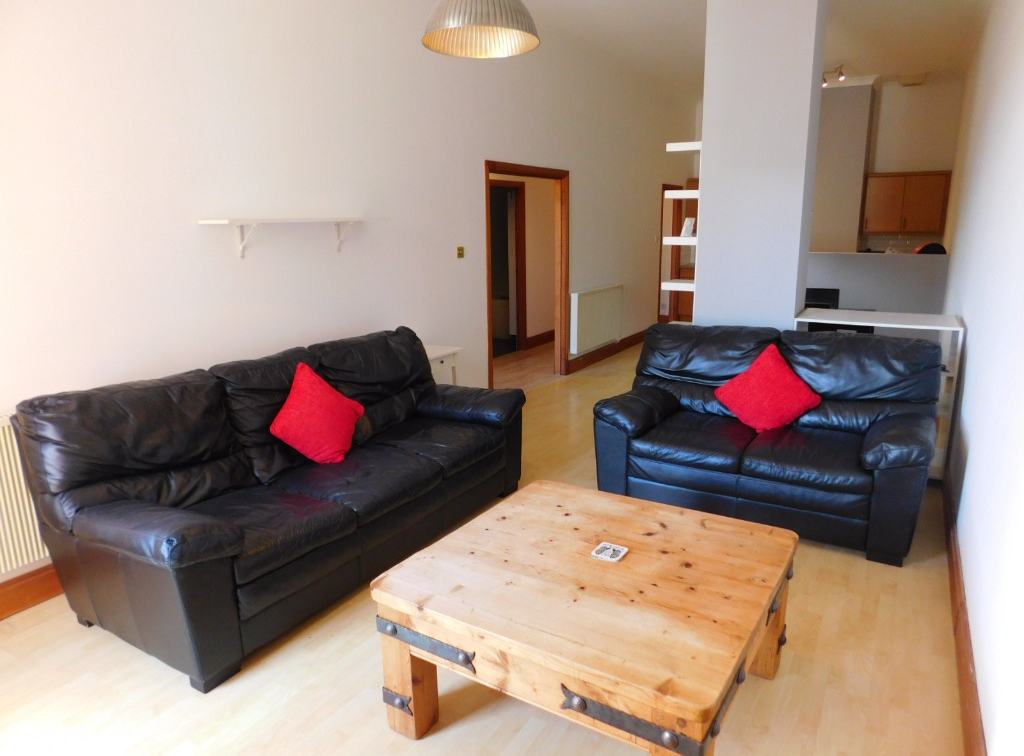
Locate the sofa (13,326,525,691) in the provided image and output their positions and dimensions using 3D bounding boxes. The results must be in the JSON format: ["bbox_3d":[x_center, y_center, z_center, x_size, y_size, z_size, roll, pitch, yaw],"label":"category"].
[{"bbox_3d":[-0.923,0.378,3.318,0.987,0.928,2.123,7,15,32],"label":"sofa"}]

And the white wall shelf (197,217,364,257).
[{"bbox_3d":[-1.208,-0.756,3.694,0.227,0.207,0.923,7,15,30],"label":"white wall shelf"}]

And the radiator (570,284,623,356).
[{"bbox_3d":[0.962,-0.669,7.608,0.109,0.637,1.254,7,15,30],"label":"radiator"}]

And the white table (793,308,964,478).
[{"bbox_3d":[2.284,0.063,4.335,0.875,0.904,0.551,7,15,31],"label":"white table"}]

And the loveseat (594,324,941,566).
[{"bbox_3d":[1.381,0.248,3.788,1.629,0.928,0.958,7,15,30],"label":"loveseat"}]

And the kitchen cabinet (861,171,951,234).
[{"bbox_3d":[5.154,-2.276,8.964,0.987,0.800,0.336,7,15,30],"label":"kitchen cabinet"}]

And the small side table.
[{"bbox_3d":[-0.597,0.156,4.808,0.346,0.701,0.454,7,15,30],"label":"small side table"}]

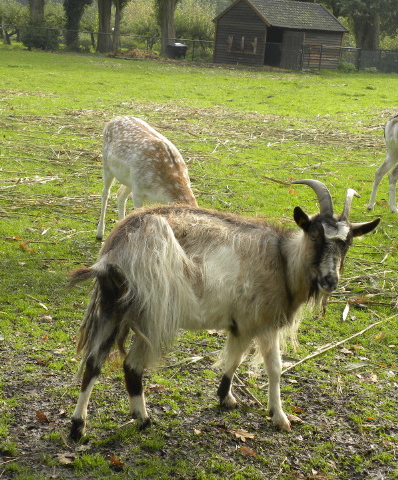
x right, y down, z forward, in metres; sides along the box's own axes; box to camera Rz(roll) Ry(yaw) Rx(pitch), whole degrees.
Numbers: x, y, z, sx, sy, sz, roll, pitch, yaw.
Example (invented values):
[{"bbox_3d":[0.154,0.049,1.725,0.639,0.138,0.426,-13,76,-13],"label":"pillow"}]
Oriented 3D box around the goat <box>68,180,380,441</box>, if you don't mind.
[{"bbox_3d":[0.085,0.224,4.366,1.070,0.890,0.420,-1,11,-28],"label":"goat"}]

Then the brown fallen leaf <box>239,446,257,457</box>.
[{"bbox_3d":[0.168,0.713,4.135,0.055,0.015,0.070,4,9,0],"label":"brown fallen leaf"}]

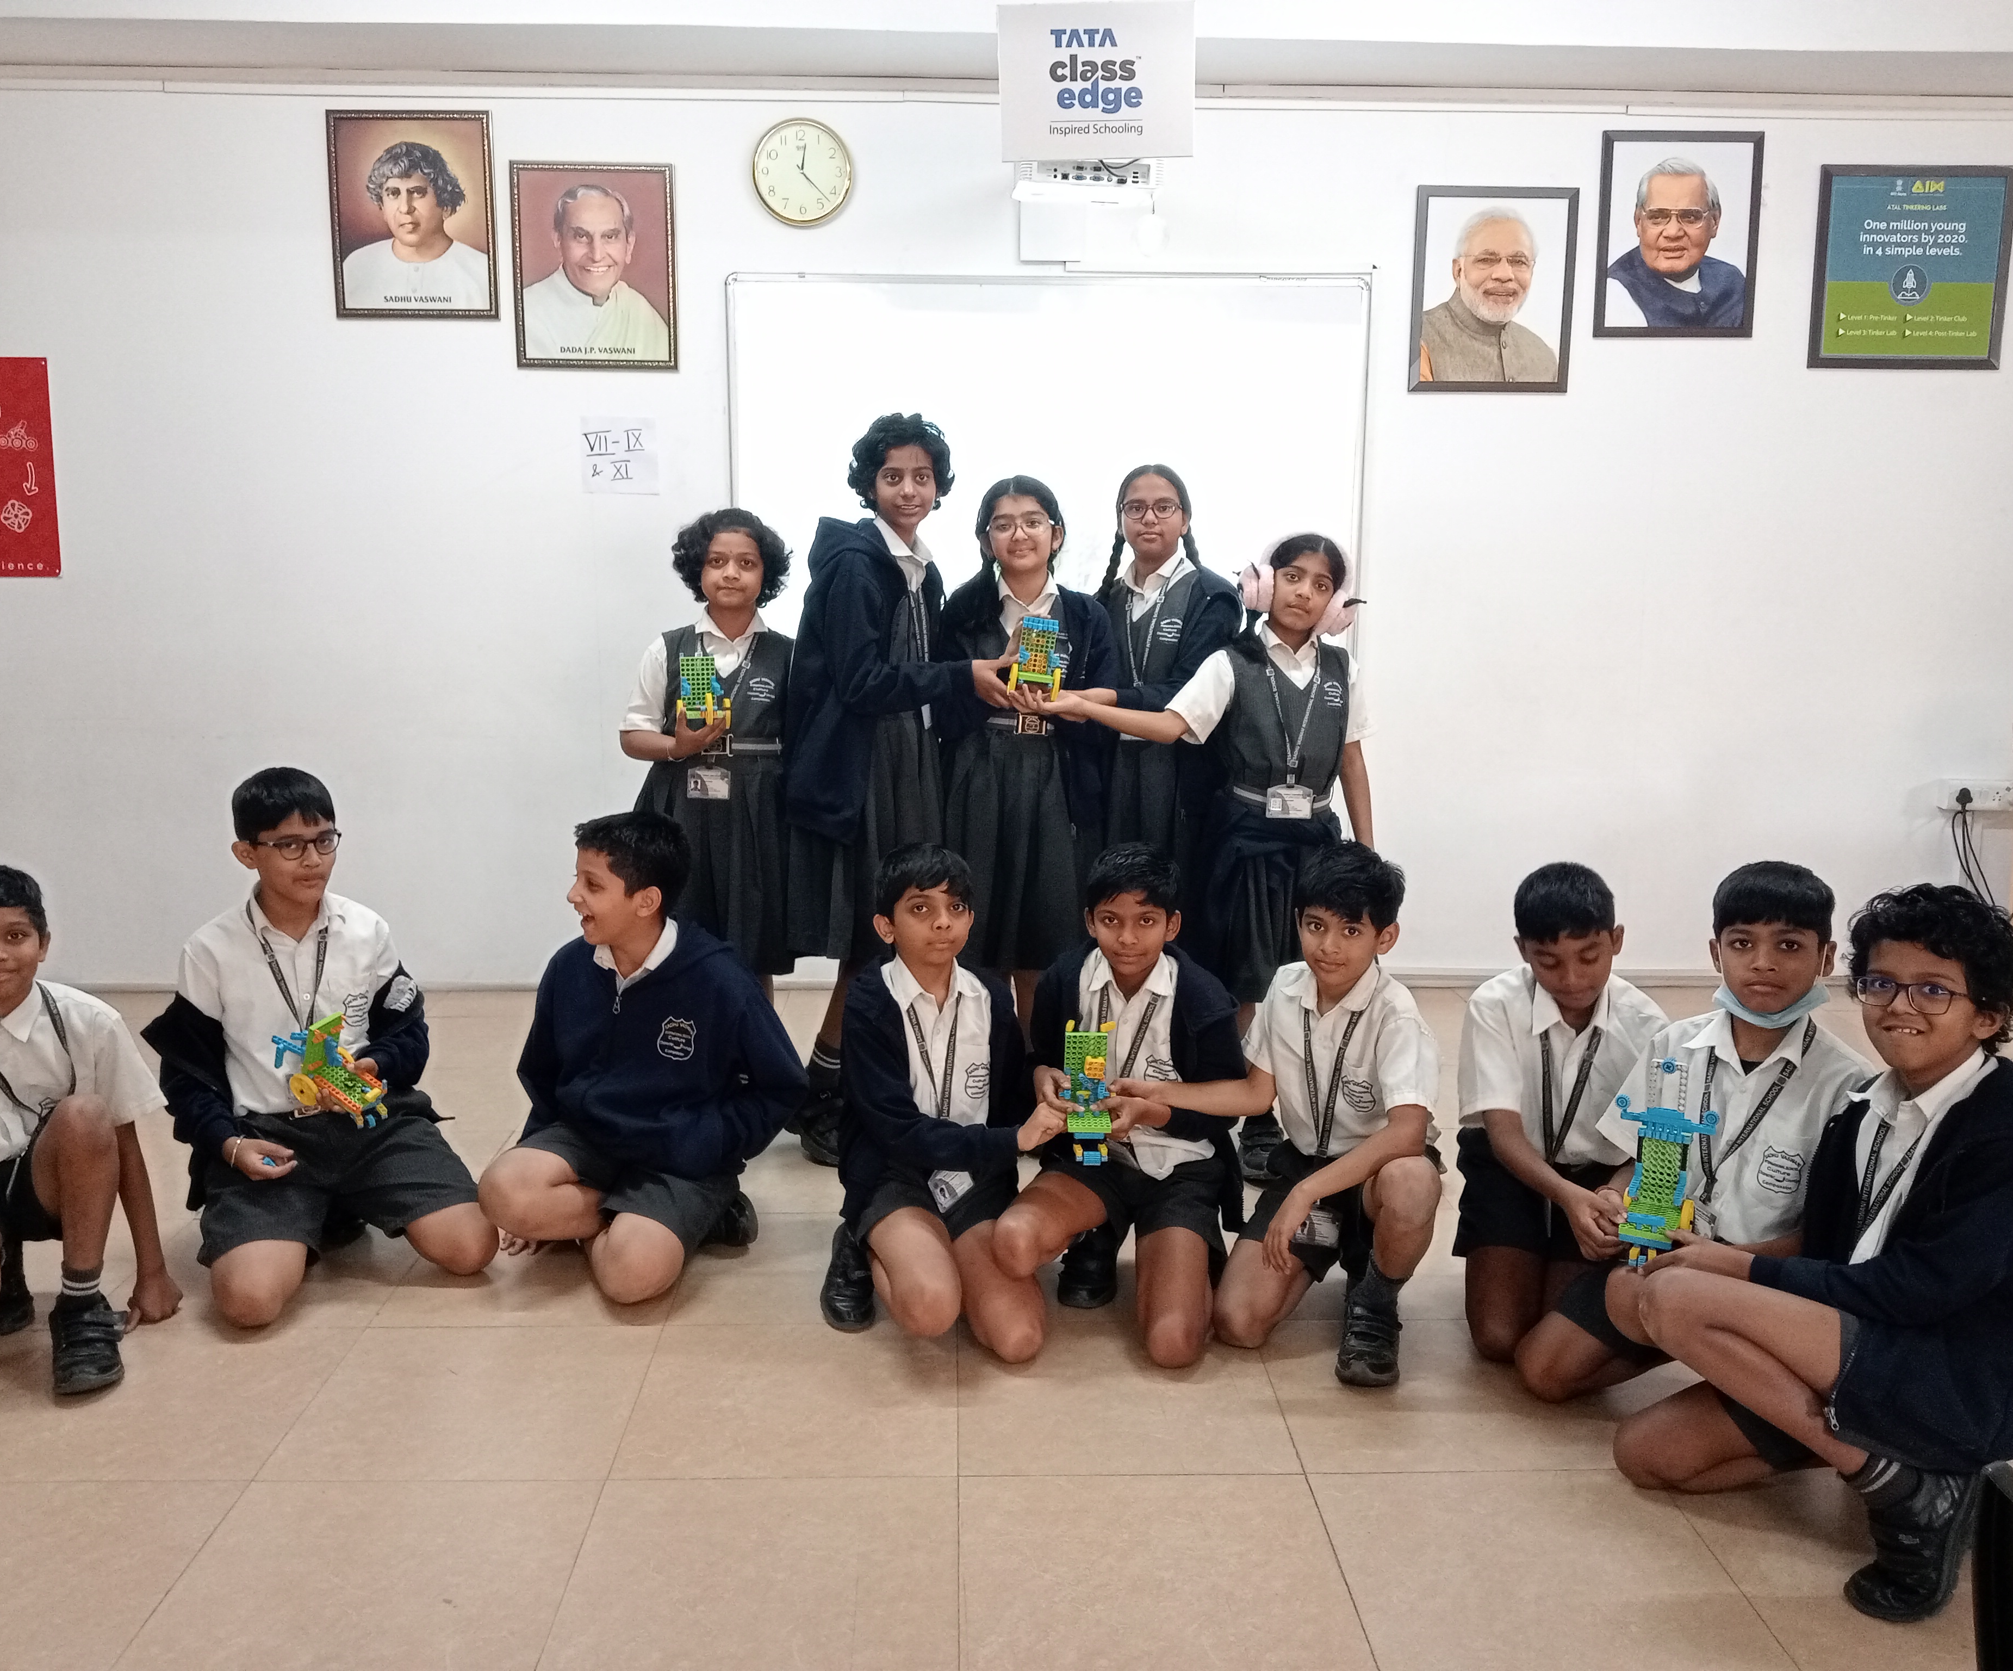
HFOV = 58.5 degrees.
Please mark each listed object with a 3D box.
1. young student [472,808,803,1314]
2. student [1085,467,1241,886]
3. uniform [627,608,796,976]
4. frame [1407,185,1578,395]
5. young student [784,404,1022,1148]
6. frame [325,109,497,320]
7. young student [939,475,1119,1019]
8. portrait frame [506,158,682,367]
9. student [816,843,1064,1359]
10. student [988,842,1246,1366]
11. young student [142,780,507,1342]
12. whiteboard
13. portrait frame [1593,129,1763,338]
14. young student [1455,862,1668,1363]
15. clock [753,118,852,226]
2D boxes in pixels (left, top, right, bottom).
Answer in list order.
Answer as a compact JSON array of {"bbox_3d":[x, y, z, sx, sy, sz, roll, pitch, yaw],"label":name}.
[{"bbox_3d":[-0.694,0.369,3.302,0.540,0.870,0.550,5,11,26],"label":"young student"},{"bbox_3d":[0.346,-0.083,4.135,0.380,1.513,0.330,2,10,10],"label":"student"},{"bbox_3d":[-0.612,-0.088,3.785,0.370,0.770,0.260,-1,10,-8],"label":"uniform"},{"bbox_3d":[1.363,-1.522,5.031,0.453,0.555,0.025,0,10,-1],"label":"frame"},{"bbox_3d":[-0.232,-0.077,3.837,0.420,1.595,0.400,8,13,40],"label":"young student"},{"bbox_3d":[-1.644,-1.720,4.981,0.446,0.557,0.030,0,10,-2],"label":"frame"},{"bbox_3d":[0.042,-0.024,3.873,0.400,1.480,0.330,0,10,-2],"label":"young student"},{"bbox_3d":[-1.147,-1.588,5.017,0.449,0.555,0.030,0,10,-2],"label":"portrait frame"},{"bbox_3d":[-0.154,0.412,3.121,0.420,0.850,0.520,-4,10,-21],"label":"student"},{"bbox_3d":[0.205,0.411,3.130,0.430,0.850,0.540,1,10,4],"label":"student"},{"bbox_3d":[-1.244,0.330,3.282,0.600,0.950,0.620,-4,11,-25],"label":"young student"},{"bbox_3d":[0.121,-0.970,5.091,1.807,1.199,0.030,0,10,-1],"label":"whiteboard"},{"bbox_3d":[1.876,-1.673,5.019,0.451,0.552,0.025,0,10,-1],"label":"portrait frame"},{"bbox_3d":[0.905,0.414,3.159,0.400,0.840,0.540,1,10,3],"label":"young student"},{"bbox_3d":[-0.557,-1.813,4.922,0.278,0.278,0.045,0,10,-1],"label":"clock"}]

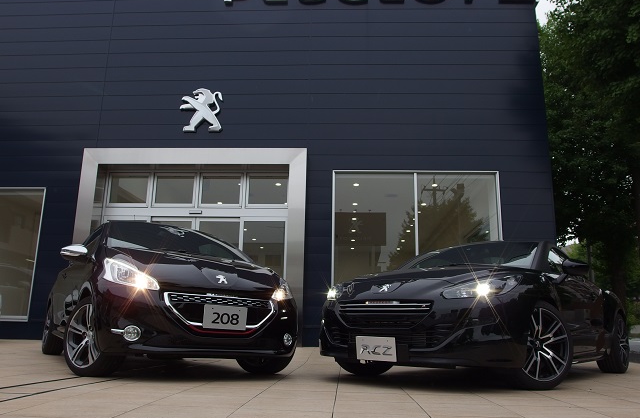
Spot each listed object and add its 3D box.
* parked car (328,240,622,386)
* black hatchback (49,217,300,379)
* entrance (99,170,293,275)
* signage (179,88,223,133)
[{"bbox_3d":[1.804,0.987,5.314,1.915,1.352,4.294,-10,-17,40],"label":"parked car"},{"bbox_3d":[-1.746,0.873,5.459,1.809,1.460,3.962,9,-15,-32],"label":"black hatchback"},{"bbox_3d":[-2.421,0.833,9.637,3.616,3.256,0.300,0,-13,3],"label":"entrance"},{"bbox_3d":[-2.256,-1.885,9.962,0.819,0.882,0.120,0,-13,3],"label":"signage"}]

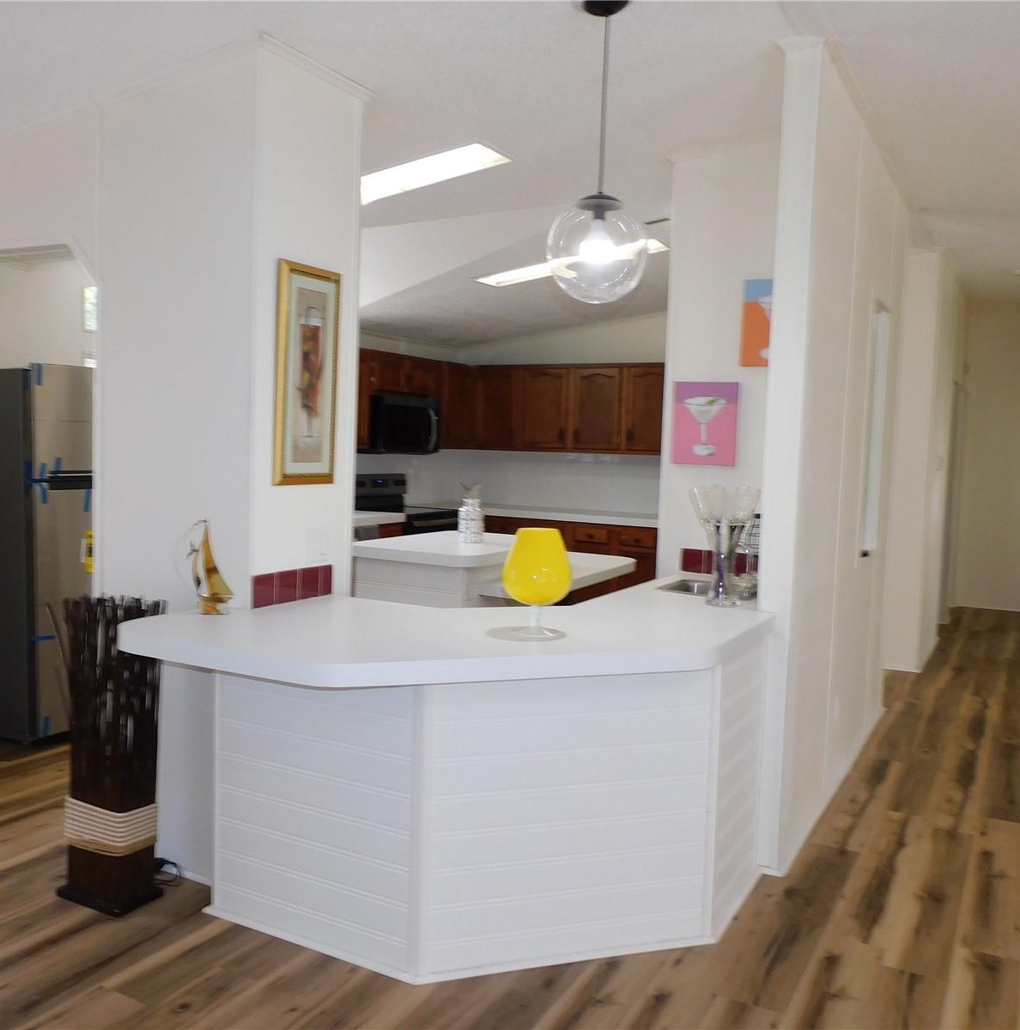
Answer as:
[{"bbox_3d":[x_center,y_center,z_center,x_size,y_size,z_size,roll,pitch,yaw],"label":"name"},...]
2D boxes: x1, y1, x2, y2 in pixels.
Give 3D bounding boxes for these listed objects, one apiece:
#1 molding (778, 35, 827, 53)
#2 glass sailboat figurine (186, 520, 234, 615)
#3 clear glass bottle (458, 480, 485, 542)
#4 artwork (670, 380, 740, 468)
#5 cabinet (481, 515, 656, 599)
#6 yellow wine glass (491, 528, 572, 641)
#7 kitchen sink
[{"bbox_3d":[0.944,-1.521,3.083,0.157,0.061,0.030,4,5,29],"label":"molding"},{"bbox_3d":[-0.897,0.154,2.846,0.141,0.279,0.056,1,4,-10],"label":"glass sailboat figurine"},{"bbox_3d":[-0.205,-0.022,5.172,0.144,0.325,0.144,2,4,0],"label":"clear glass bottle"},{"bbox_3d":[0.829,-0.384,4.045,0.282,0.355,0.022,4,5,29],"label":"artwork"},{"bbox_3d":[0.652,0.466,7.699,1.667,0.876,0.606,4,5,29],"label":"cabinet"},{"bbox_3d":[0.079,0.188,2.684,0.197,0.297,0.197,4,5,29],"label":"yellow wine glass"},{"bbox_3d":[0.784,0.357,3.655,0.384,0.162,0.384,4,5,29],"label":"kitchen sink"}]

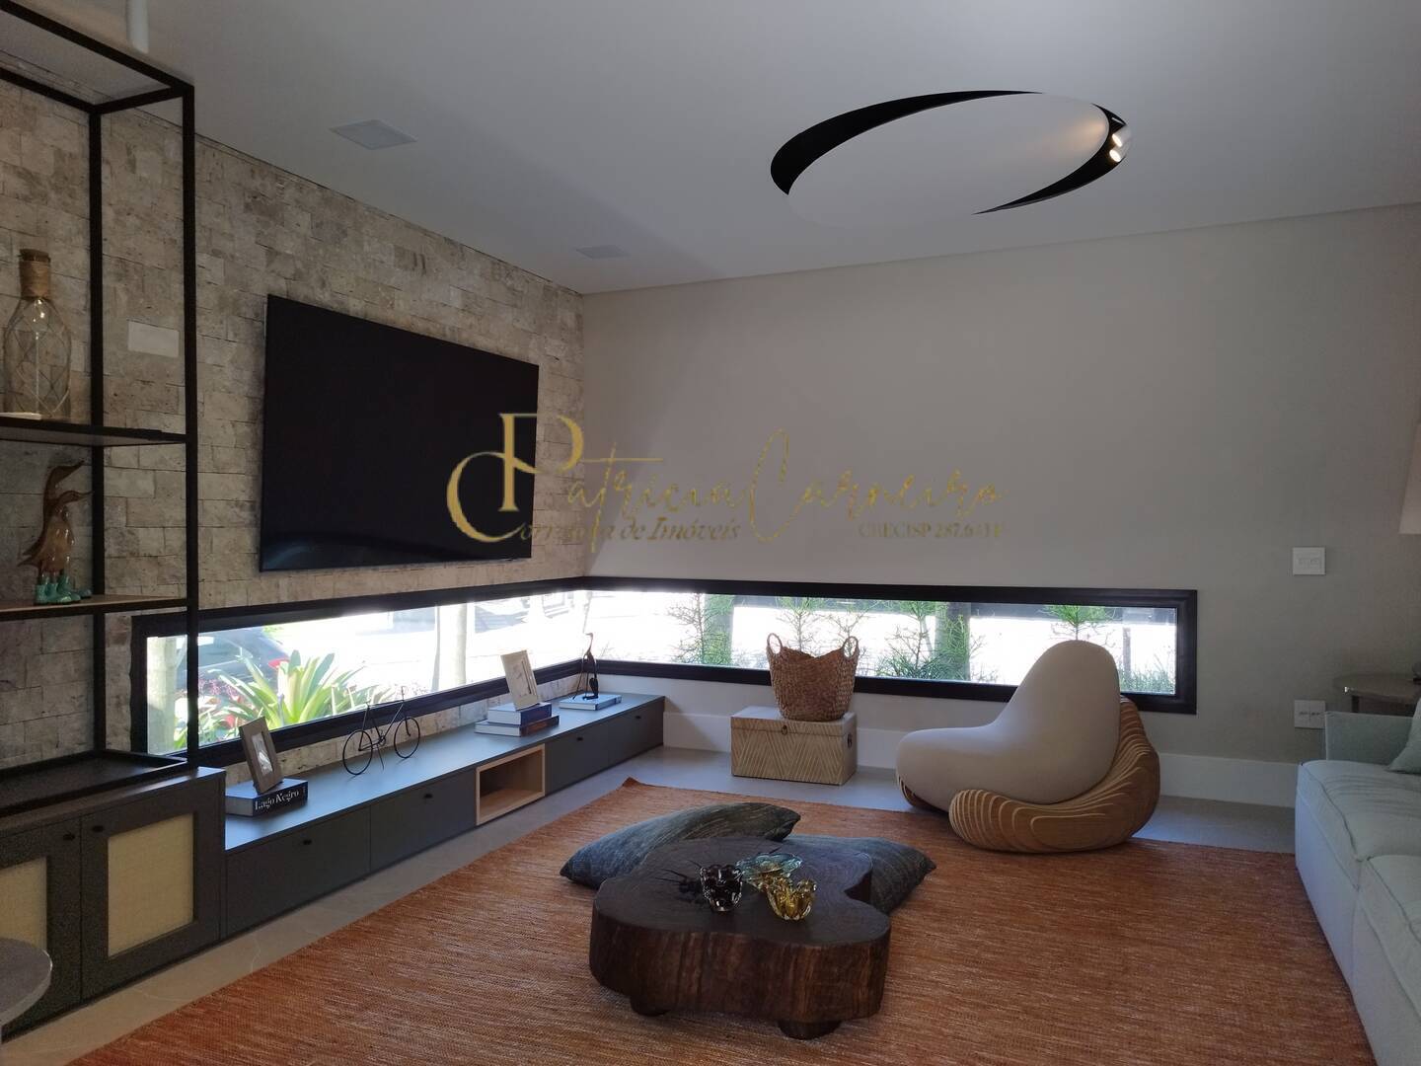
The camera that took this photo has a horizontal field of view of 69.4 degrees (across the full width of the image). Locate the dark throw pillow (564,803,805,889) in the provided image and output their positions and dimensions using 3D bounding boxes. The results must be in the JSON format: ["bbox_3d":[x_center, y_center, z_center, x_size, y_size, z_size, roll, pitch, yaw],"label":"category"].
[{"bbox_3d":[-0.105,1.092,3.612,0.620,0.200,0.620,-20,-10,40],"label":"dark throw pillow"}]

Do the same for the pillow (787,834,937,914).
[{"bbox_3d":[0.434,1.157,3.506,0.580,0.180,0.580,0,0,27],"label":"pillow"}]

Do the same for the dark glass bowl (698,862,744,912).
[{"bbox_3d":[0.026,0.943,2.711,0.120,0.095,0.118,0,0,0],"label":"dark glass bowl"}]

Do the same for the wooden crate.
[{"bbox_3d":[0.434,1.096,5.324,0.578,0.299,0.335,0,0,20],"label":"wooden crate"}]

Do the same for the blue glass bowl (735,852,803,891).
[{"bbox_3d":[0.163,0.953,2.876,0.190,0.075,0.165,0,0,3],"label":"blue glass bowl"}]

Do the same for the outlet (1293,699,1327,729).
[{"bbox_3d":[2.711,0.821,4.638,0.122,0.122,0.012,0,0,23],"label":"outlet"}]

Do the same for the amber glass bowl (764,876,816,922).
[{"bbox_3d":[0.205,0.943,2.651,0.135,0.095,0.125,0,0,4],"label":"amber glass bowl"}]

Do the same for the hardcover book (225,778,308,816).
[{"bbox_3d":[-1.610,0.945,3.662,0.222,0.064,0.234,0,0,25],"label":"hardcover book"}]

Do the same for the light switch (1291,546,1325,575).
[{"bbox_3d":[2.705,0.128,4.636,0.122,0.122,0.012,0,0,23],"label":"light switch"}]

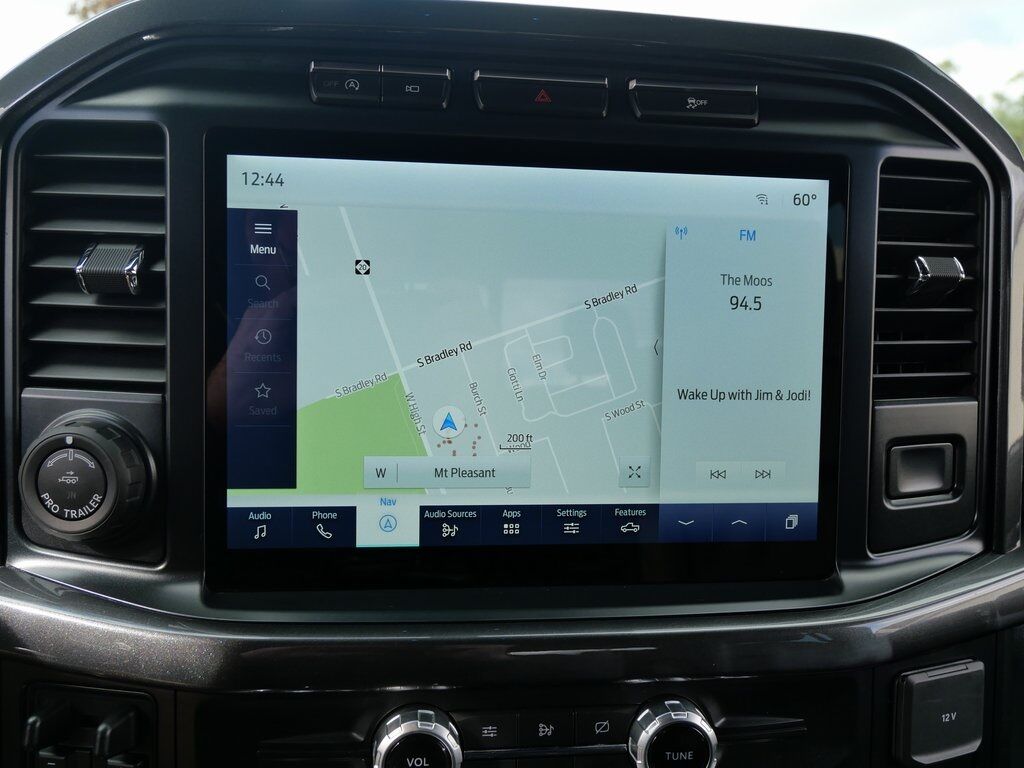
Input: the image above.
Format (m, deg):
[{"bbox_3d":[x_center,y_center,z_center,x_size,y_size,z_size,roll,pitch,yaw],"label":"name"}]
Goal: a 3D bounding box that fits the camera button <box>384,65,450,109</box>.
[{"bbox_3d":[-0.040,-0.123,0.371,0.028,0.017,0.010,1,-3,-7],"label":"camera button"}]

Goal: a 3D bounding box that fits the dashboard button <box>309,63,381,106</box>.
[{"bbox_3d":[-0.069,-0.123,0.367,0.028,0.017,0.010,1,-3,-7],"label":"dashboard button"}]

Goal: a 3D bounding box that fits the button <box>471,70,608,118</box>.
[{"bbox_3d":[0.013,-0.122,0.378,0.057,0.017,0.010,1,-3,-7],"label":"button"}]

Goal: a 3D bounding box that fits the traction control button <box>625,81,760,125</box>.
[{"bbox_3d":[0.080,-0.121,0.387,0.056,0.017,0.010,1,-3,-7],"label":"traction control button"}]

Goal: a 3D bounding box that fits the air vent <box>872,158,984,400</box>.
[{"bbox_3d":[0.189,-0.046,0.411,0.054,0.108,0.027,1,3,-7],"label":"air vent"}]

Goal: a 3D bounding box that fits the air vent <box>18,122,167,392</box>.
[{"bbox_3d":[-0.169,-0.051,0.364,0.056,0.107,0.027,1,3,-7],"label":"air vent"}]

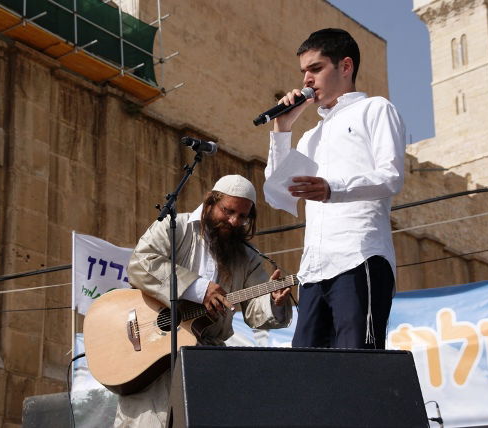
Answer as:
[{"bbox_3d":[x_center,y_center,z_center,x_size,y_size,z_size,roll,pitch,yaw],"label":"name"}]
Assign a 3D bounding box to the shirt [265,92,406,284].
[{"bbox_3d":[0.332,-0.084,4.280,0.380,0.750,0.480,12,-21,-40],"label":"shirt"}]

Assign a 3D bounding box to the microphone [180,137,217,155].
[{"bbox_3d":[-0.174,-0.266,4.591,0.051,0.051,0.260,-10,-8,27],"label":"microphone"}]

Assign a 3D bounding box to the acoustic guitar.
[{"bbox_3d":[-0.120,0.374,4.607,1.028,0.400,0.120,-18,-29,11],"label":"acoustic guitar"}]

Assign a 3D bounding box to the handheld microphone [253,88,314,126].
[{"bbox_3d":[0.149,-0.383,4.284,0.260,0.051,0.051,-29,-9,-17],"label":"handheld microphone"}]

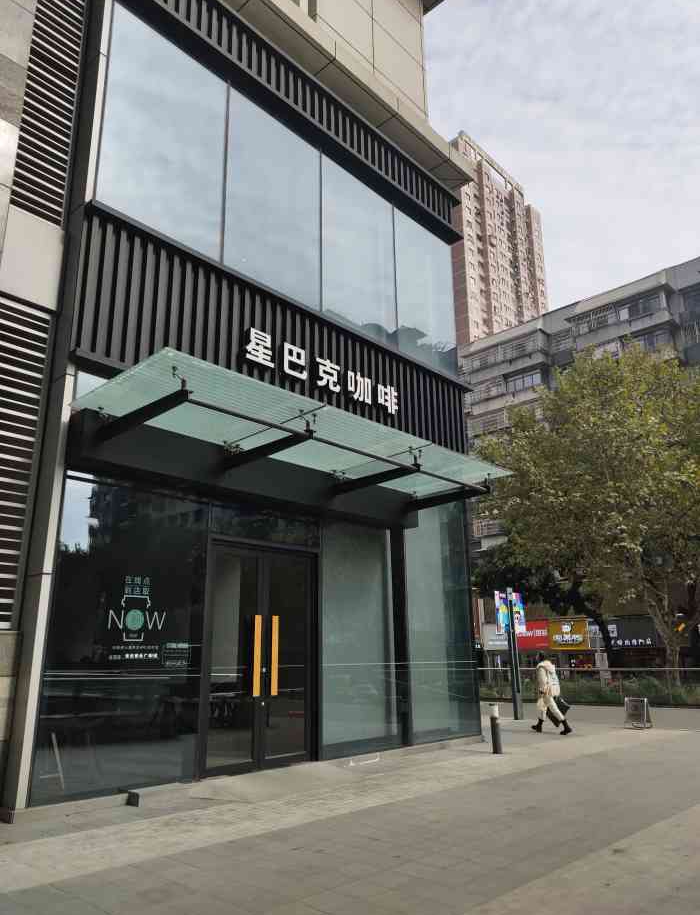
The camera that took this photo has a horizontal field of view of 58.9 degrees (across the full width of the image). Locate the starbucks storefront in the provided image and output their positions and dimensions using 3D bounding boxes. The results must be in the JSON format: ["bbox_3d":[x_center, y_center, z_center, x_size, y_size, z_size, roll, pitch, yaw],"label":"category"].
[{"bbox_3d":[0.342,2.179,9.519,8.809,4.693,2.588,16,-25,-42],"label":"starbucks storefront"}]

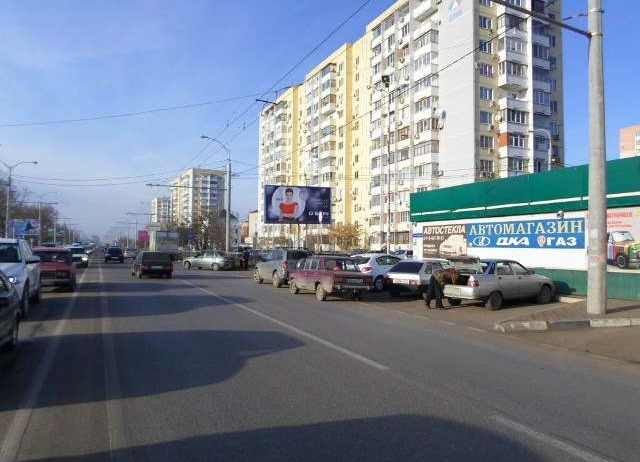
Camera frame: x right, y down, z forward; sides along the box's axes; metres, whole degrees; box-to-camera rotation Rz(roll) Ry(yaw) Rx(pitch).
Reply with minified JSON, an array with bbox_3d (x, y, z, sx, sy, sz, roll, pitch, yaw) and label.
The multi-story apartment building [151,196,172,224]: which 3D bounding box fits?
[{"bbox_3d":[-117.000,-5.500,348.000,14.500,35.300,27.000,1,-2,-28],"label":"multi-story apartment building"}]

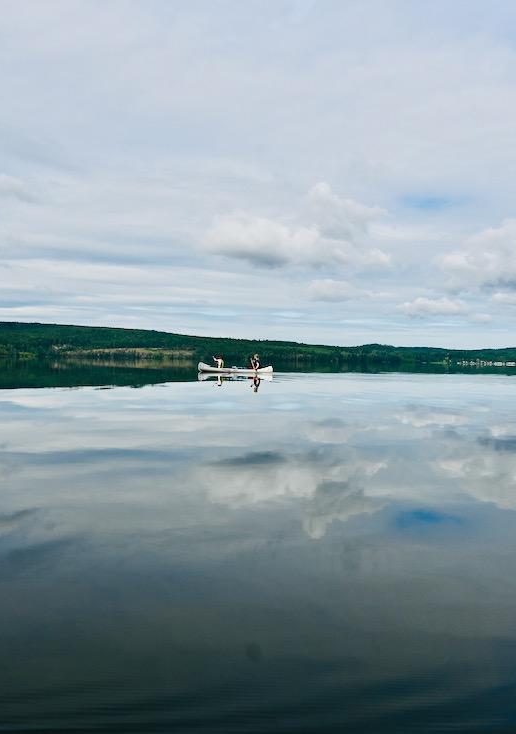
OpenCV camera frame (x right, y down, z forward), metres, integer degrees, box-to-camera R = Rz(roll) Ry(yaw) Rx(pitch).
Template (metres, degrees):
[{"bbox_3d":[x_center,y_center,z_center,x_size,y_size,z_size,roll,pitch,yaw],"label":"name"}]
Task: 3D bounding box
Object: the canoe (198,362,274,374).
[{"bbox_3d":[-1.461,0.145,48.500,5.000,0.600,0.880,3,0,-8],"label":"canoe"}]

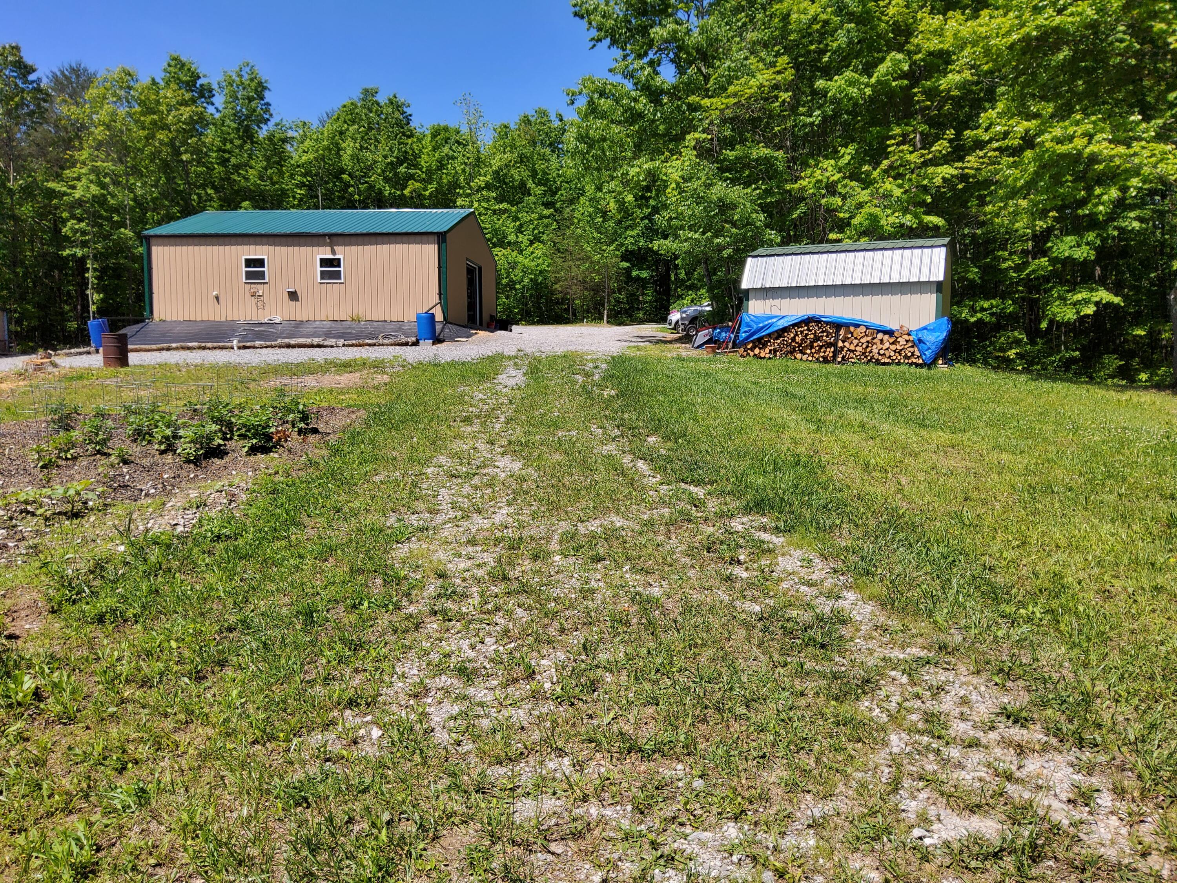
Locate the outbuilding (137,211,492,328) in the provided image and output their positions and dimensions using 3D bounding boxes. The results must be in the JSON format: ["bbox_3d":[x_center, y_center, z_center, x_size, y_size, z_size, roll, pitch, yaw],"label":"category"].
[{"bbox_3d":[-9.937,-6.860,35.258,11.050,4.550,9.100,1,5,5],"label":"outbuilding"}]

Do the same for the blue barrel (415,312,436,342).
[{"bbox_3d":[-5.245,-3.698,28.600,0.590,0.900,0.590,-2,5,0],"label":"blue barrel"}]

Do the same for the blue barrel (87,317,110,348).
[{"bbox_3d":[-16.275,-3.593,29.400,0.590,0.900,0.590,-8,5,1],"label":"blue barrel"}]

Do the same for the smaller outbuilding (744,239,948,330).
[{"bbox_3d":[6.889,-3.699,23.543,4.950,3.080,2.850,3,6,27],"label":"smaller outbuilding"}]

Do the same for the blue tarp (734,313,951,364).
[{"bbox_3d":[6.152,-2.524,21.826,5.060,1.220,0.800,3,6,27],"label":"blue tarp"}]

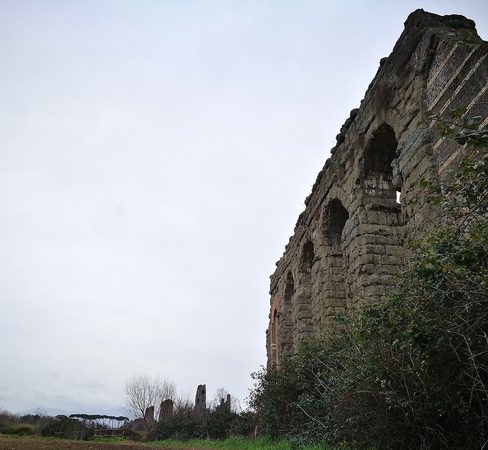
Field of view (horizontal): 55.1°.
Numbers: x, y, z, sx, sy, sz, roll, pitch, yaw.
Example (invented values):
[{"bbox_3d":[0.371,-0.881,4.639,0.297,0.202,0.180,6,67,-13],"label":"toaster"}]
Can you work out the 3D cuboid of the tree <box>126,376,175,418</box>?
[{"bbox_3d":[-19.800,37.340,98.000,10.600,11.500,10.000,0,-23,0],"label":"tree"}]

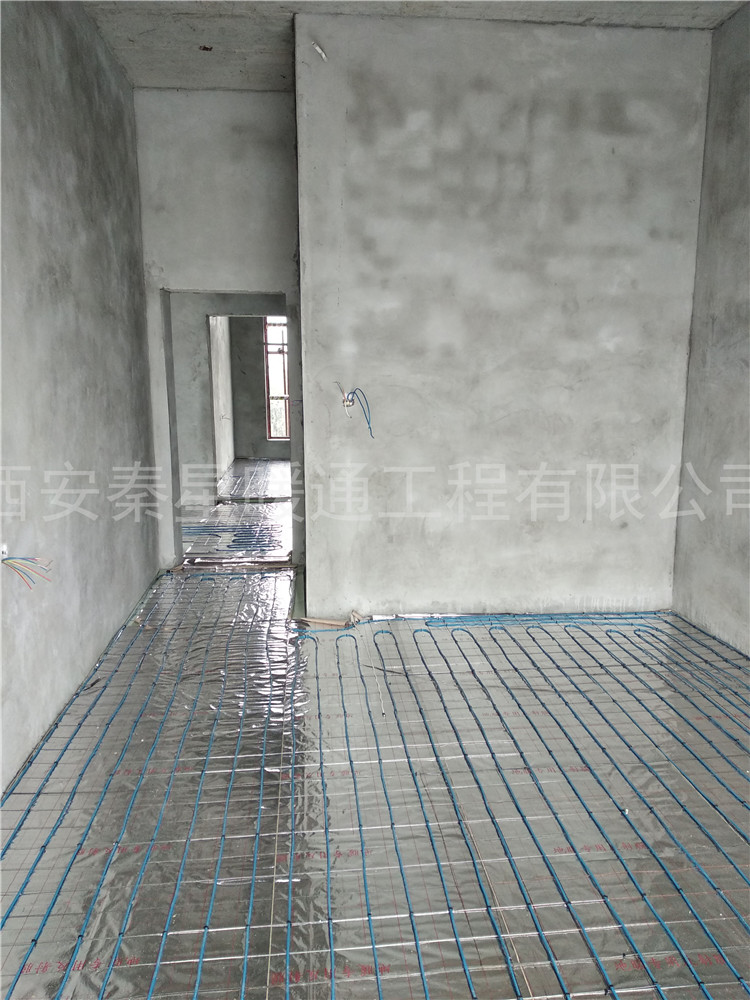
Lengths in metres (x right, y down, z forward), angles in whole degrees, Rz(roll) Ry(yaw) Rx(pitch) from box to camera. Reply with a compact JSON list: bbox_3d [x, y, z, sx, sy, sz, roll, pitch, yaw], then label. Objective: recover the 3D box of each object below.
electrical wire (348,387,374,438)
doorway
[{"bbox_3d":[-0.077,-0.501,4.297,0.150,0.300,0.110,-1,10,-3],"label":"electrical wire"},{"bbox_3d":[-1.101,-0.517,5.830,0.941,2.099,0.260,-1,9,-5],"label":"doorway"}]

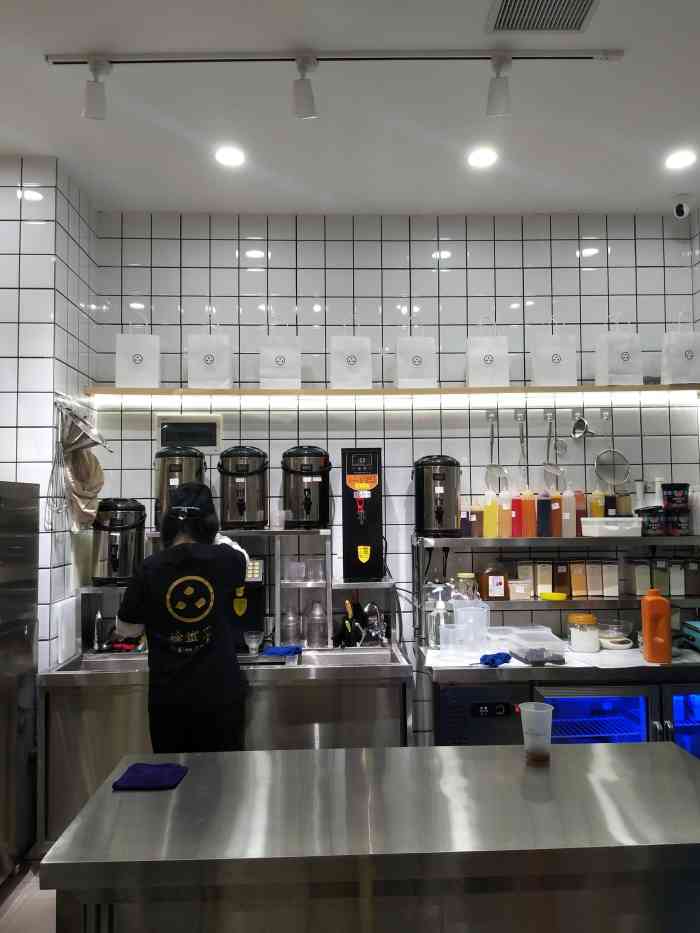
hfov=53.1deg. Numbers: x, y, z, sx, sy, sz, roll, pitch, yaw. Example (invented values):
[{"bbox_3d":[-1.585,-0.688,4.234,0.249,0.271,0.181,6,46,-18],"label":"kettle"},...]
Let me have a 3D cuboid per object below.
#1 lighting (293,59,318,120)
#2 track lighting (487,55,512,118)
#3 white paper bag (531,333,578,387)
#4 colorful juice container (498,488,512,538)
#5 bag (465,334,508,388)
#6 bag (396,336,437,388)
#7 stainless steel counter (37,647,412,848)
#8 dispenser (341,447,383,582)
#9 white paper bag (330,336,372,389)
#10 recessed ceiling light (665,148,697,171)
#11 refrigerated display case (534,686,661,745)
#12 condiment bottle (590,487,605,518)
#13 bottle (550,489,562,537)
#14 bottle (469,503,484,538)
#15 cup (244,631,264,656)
[{"bbox_3d":[-0.152,-1.292,2.411,0.085,0.197,0.120,-1,-3,-2],"label":"lighting"},{"bbox_3d":[0.525,-1.366,2.507,0.085,0.195,0.120,-1,-4,-2],"label":"track lighting"},{"bbox_3d":[1.070,-0.549,3.662,0.210,0.270,0.105,-1,-4,-2],"label":"white paper bag"},{"bbox_3d":[0.783,0.231,3.531,0.071,0.250,0.071,-1,-3,-3],"label":"colorful juice container"},{"bbox_3d":[0.713,-0.545,3.649,0.210,0.270,0.105,-1,-4,-2],"label":"bag"},{"bbox_3d":[0.339,-0.526,3.591,0.203,0.276,0.100,-1,-3,-2],"label":"bag"},{"bbox_3d":[-0.528,1.277,3.295,1.588,0.783,0.620,-1,-3,-2],"label":"stainless steel counter"},{"bbox_3d":[0.061,0.243,3.538,0.200,0.665,0.280,-1,-3,-3],"label":"dispenser"},{"bbox_3d":[0.008,-0.527,3.625,0.212,0.272,0.110,-1,-3,-3],"label":"white paper bag"},{"bbox_3d":[1.502,-1.403,3.185,0.130,0.030,0.130,-1,-3,-2],"label":"recessed ceiling light"},{"bbox_3d":[1.059,1.261,3.302,0.547,0.600,0.600,-1,-3,-2],"label":"refrigerated display case"},{"bbox_3d":[1.286,0.231,3.634,0.072,0.250,0.072,-1,-3,-3],"label":"condiment bottle"},{"bbox_3d":[1.050,0.230,3.563,0.070,0.248,0.070,-1,-3,-3],"label":"bottle"},{"bbox_3d":[0.629,0.264,3.456,0.065,0.175,0.065,-1,-4,-2],"label":"bottle"},{"bbox_3d":[-0.447,0.820,3.277,0.093,0.112,0.093,-1,-3,-2],"label":"cup"}]

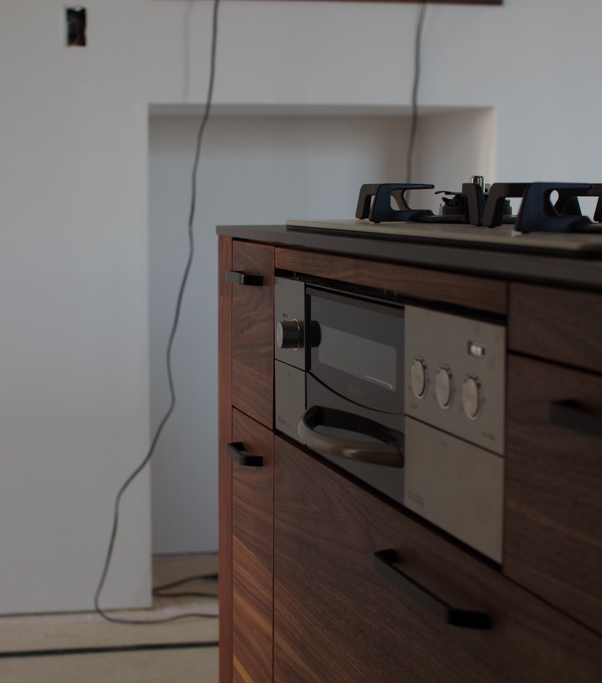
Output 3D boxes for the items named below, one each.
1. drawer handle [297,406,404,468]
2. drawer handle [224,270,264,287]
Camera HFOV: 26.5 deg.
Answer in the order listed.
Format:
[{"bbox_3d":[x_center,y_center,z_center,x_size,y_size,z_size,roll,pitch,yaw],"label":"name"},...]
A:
[{"bbox_3d":[0.033,0.095,1.255,0.042,0.022,0.255,-2,7,-18],"label":"drawer handle"},{"bbox_3d":[-0.071,-0.077,1.588,0.026,0.012,0.083,-2,7,-18],"label":"drawer handle"}]

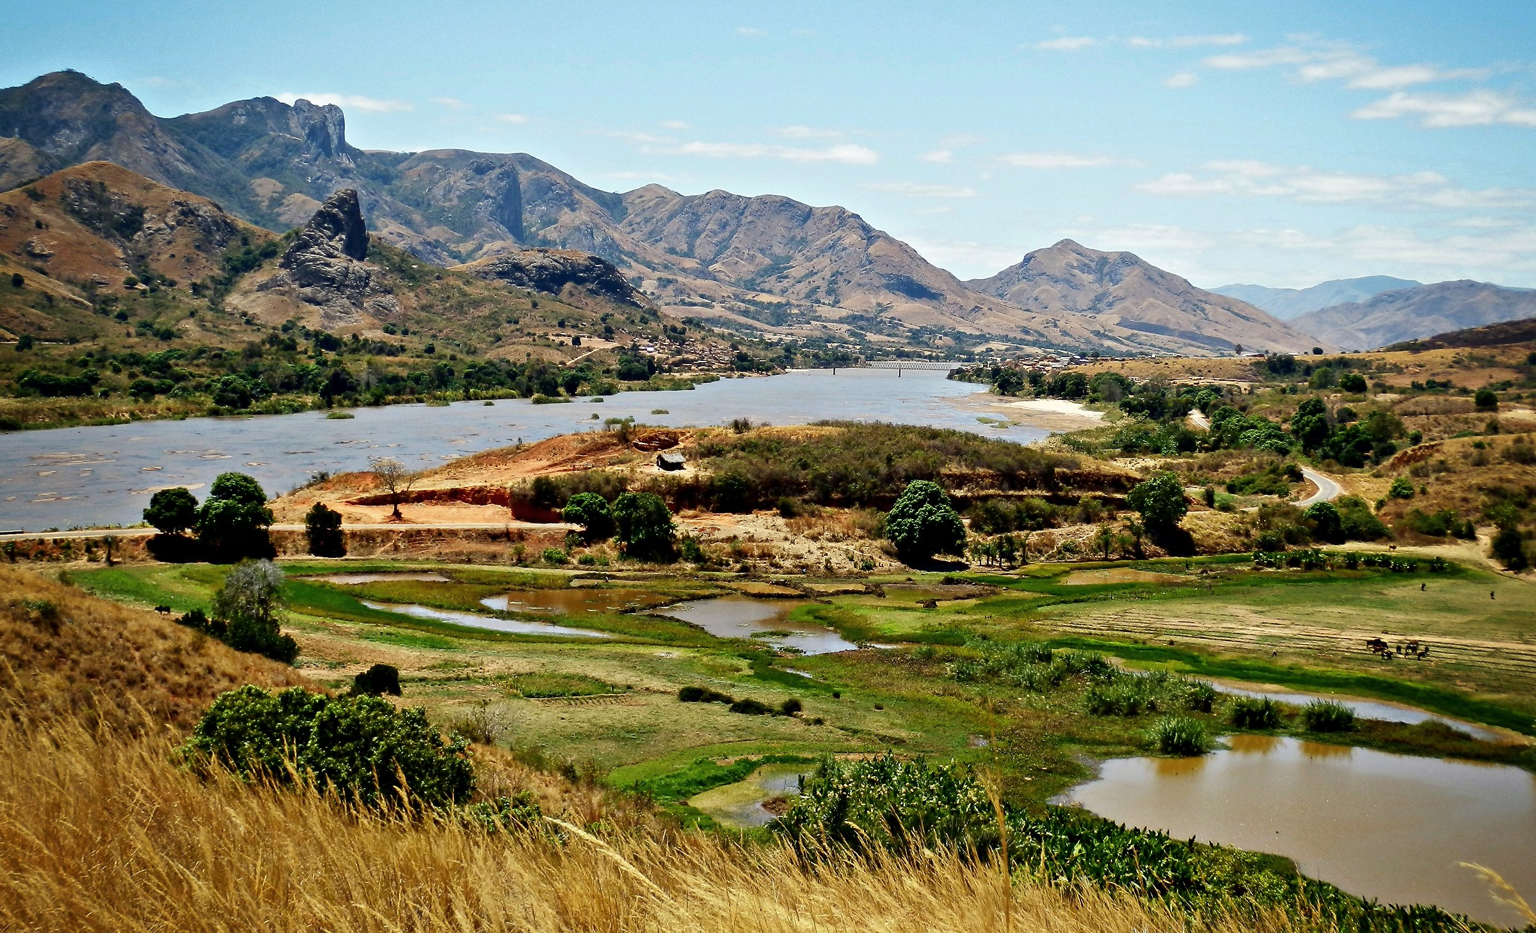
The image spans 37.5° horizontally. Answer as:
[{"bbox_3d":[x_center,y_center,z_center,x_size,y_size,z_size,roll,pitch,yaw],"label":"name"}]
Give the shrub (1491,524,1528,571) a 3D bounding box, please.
[{"bbox_3d":[134.360,14.680,410.000,6.740,8.520,6.740,0,4,0],"label":"shrub"}]

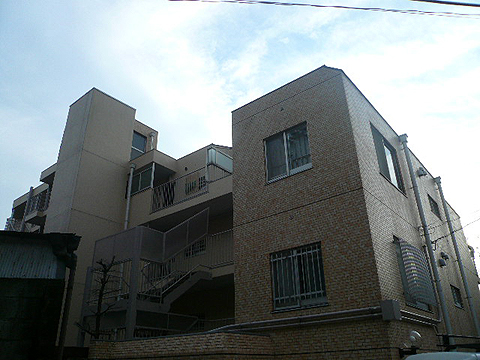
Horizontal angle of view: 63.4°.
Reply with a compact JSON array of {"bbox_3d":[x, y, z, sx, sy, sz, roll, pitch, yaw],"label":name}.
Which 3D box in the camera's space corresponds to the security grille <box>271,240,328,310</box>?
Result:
[{"bbox_3d":[1.114,1.899,7.550,1.216,1.176,0.130,-21,-32,34],"label":"security grille"}]

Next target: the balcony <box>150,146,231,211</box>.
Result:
[{"bbox_3d":[-1.585,0.334,15.489,4.610,1.706,1.365,-21,-32,34],"label":"balcony"}]

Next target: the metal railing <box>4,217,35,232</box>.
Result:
[{"bbox_3d":[-15.030,2.940,26.150,3.340,1.125,0.363,-21,-32,34],"label":"metal railing"}]

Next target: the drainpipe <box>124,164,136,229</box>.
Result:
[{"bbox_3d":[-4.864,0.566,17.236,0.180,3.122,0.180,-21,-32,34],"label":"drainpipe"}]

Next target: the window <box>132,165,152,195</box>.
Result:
[{"bbox_3d":[-4.458,0.017,17.333,1.474,1.125,0.120,-21,-32,34],"label":"window"}]

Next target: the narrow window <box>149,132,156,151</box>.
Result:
[{"bbox_3d":[-4.630,-2.086,20.550,0.145,1.125,0.399,-21,-32,34],"label":"narrow window"}]

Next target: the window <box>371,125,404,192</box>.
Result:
[{"bbox_3d":[3.563,-0.441,9.380,0.120,1.336,1.706,-21,-32,34],"label":"window"}]

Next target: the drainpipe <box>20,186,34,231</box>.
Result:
[{"bbox_3d":[-13.639,1.828,24.899,0.180,3.049,0.180,-21,-32,34],"label":"drainpipe"}]

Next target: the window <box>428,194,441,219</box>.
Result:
[{"bbox_3d":[6.045,0.867,12.118,0.110,0.566,0.951,-21,-32,34],"label":"window"}]

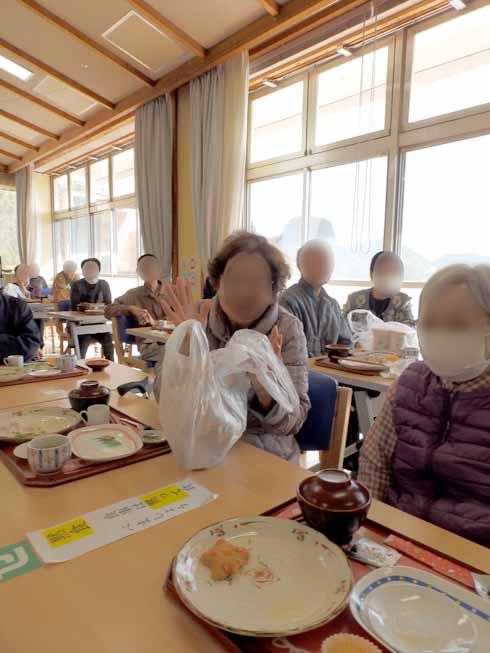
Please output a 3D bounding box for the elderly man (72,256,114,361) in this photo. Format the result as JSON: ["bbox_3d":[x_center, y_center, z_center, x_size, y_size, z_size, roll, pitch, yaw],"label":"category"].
[{"bbox_3d":[-1.460,-0.011,4.150,0.500,1.230,0.720,-3,8,-31],"label":"elderly man"}]

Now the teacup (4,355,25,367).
[{"bbox_3d":[-1.021,0.153,1.841,0.084,0.054,0.062,-3,8,-30],"label":"teacup"}]

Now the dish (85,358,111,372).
[{"bbox_3d":[-0.649,0.175,1.839,0.101,0.039,0.101,-1,7,-17],"label":"dish"}]

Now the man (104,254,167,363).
[{"bbox_3d":[-0.664,0.108,2.977,0.560,1.250,0.780,-3,8,-32],"label":"man"}]

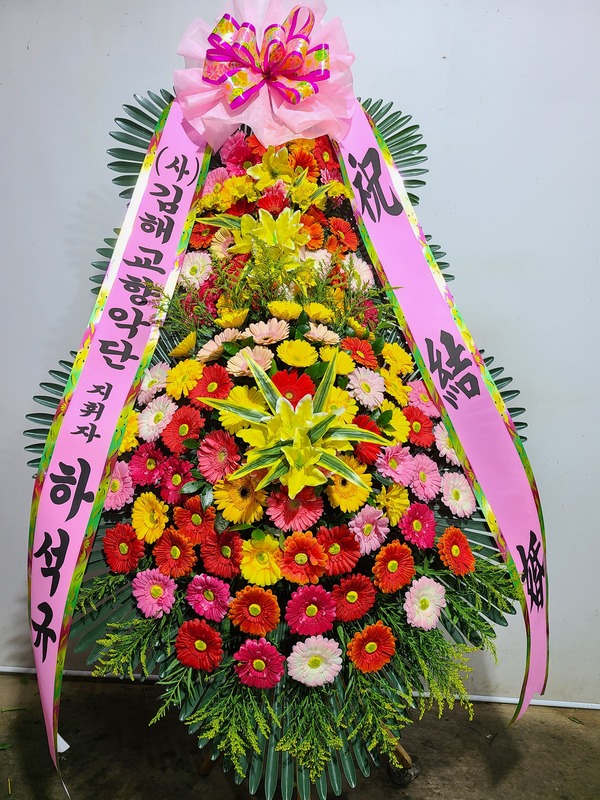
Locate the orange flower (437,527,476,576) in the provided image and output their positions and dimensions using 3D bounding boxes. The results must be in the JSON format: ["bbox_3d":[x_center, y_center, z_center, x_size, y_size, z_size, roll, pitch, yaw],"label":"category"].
[{"bbox_3d":[0.336,0.325,1.290,0.105,0.105,0.035,-4,-19,-37],"label":"orange flower"}]

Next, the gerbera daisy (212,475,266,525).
[{"bbox_3d":[-0.121,0.200,1.220,0.112,0.112,0.040,2,5,8],"label":"gerbera daisy"}]

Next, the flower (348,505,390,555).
[{"bbox_3d":[0.154,0.287,1.330,0.102,0.108,0.038,-4,-6,-20],"label":"flower"}]

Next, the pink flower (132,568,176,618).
[{"bbox_3d":[-0.310,0.412,1.280,0.105,0.105,0.037,3,-11,13],"label":"pink flower"}]

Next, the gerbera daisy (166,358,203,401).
[{"bbox_3d":[-0.252,-0.045,1.320,0.102,0.102,0.037,5,-16,30],"label":"gerbera daisy"}]

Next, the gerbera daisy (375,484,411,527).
[{"bbox_3d":[0.199,0.224,1.290,0.096,0.096,0.042,-2,-4,-25],"label":"gerbera daisy"}]

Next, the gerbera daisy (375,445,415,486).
[{"bbox_3d":[0.217,0.150,1.380,0.103,0.106,0.038,-3,-13,-16],"label":"gerbera daisy"}]

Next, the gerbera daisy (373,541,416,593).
[{"bbox_3d":[0.186,0.338,1.219,0.106,0.106,0.042,-4,-8,-24],"label":"gerbera daisy"}]

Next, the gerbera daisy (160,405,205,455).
[{"bbox_3d":[-0.244,0.067,1.289,0.105,0.105,0.042,2,-14,25],"label":"gerbera daisy"}]

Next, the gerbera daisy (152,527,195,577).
[{"bbox_3d":[-0.254,0.316,1.249,0.105,0.105,0.042,2,-6,22],"label":"gerbera daisy"}]

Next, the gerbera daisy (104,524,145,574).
[{"bbox_3d":[-0.372,0.318,1.289,0.105,0.105,0.042,1,-9,19],"label":"gerbera daisy"}]

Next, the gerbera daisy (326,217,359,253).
[{"bbox_3d":[0.108,-0.419,1.530,0.104,0.106,0.038,-6,-8,-32],"label":"gerbera daisy"}]

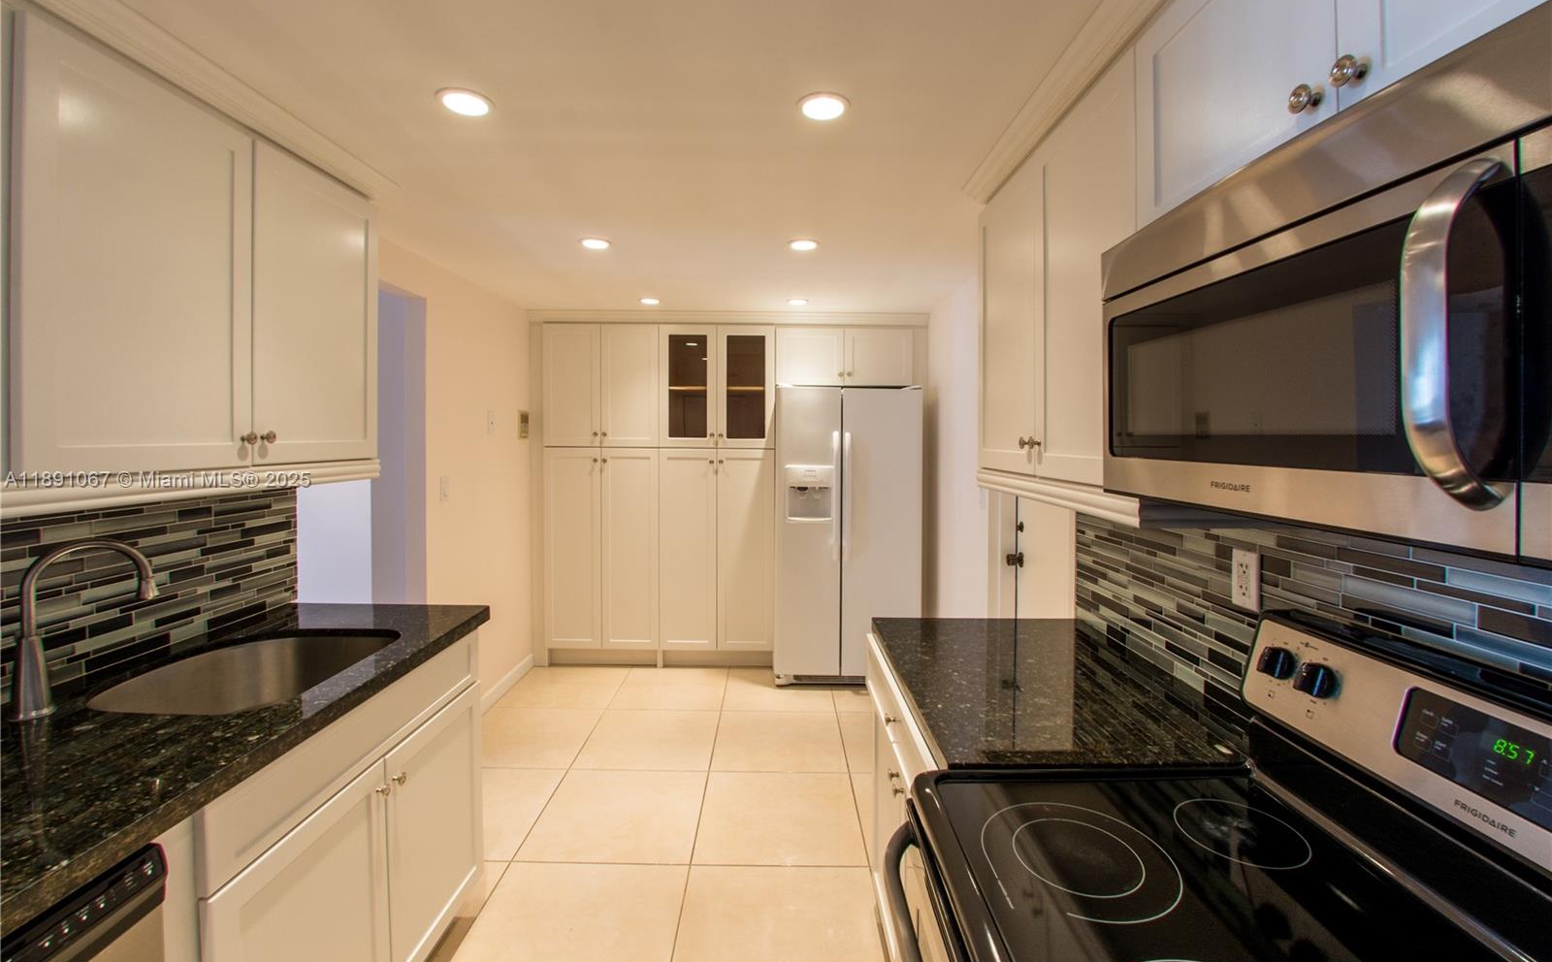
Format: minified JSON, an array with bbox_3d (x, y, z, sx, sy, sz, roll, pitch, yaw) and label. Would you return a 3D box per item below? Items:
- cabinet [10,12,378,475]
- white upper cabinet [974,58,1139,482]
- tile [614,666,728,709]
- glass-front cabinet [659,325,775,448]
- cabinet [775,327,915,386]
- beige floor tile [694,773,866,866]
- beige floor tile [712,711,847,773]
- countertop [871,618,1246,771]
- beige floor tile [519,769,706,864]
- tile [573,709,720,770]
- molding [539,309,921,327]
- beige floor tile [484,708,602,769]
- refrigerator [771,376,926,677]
[{"bbox_3d":[-1.345,-0.405,1.465,0.335,0.750,0.910,1,4,0],"label":"cabinet"},{"bbox_3d":[0.754,-0.377,1.461,0.340,0.754,0.829,1,4,0],"label":"white upper cabinet"},{"bbox_3d":[-0.592,1.200,3.713,0.610,0.012,0.610,1,4,0],"label":"tile"},{"bbox_3d":[-0.357,-0.585,4.211,0.710,0.728,0.600,1,4,0],"label":"glass-front cabinet"},{"bbox_3d":[0.418,-0.765,4.198,0.848,0.342,0.600,1,4,0],"label":"cabinet"},{"bbox_3d":[0.009,1.284,2.489,0.610,0.010,0.610,1,4,0],"label":"beige floor tile"},{"bbox_3d":[0.009,1.242,3.105,0.610,0.010,0.610,1,4,0],"label":"beige floor tile"},{"bbox_3d":[0.595,0.461,1.495,0.620,0.040,0.860,1,4,0],"label":"countertop"},{"bbox_3d":[-0.593,1.280,2.496,0.610,0.012,0.610,1,4,0],"label":"beige floor tile"},{"bbox_3d":[-0.592,1.240,3.104,0.610,0.012,0.610,1,4,0],"label":"tile"},{"bbox_3d":[-0.285,-1.007,4.000,2.470,0.080,0.080,1,4,0],"label":"molding"},{"bbox_3d":[-1.202,1.232,3.104,0.610,0.012,0.610,1,4,0],"label":"beige floor tile"},{"bbox_3d":[0.415,0.300,4.110,0.845,1.750,0.800,1,4,0],"label":"refrigerator"}]

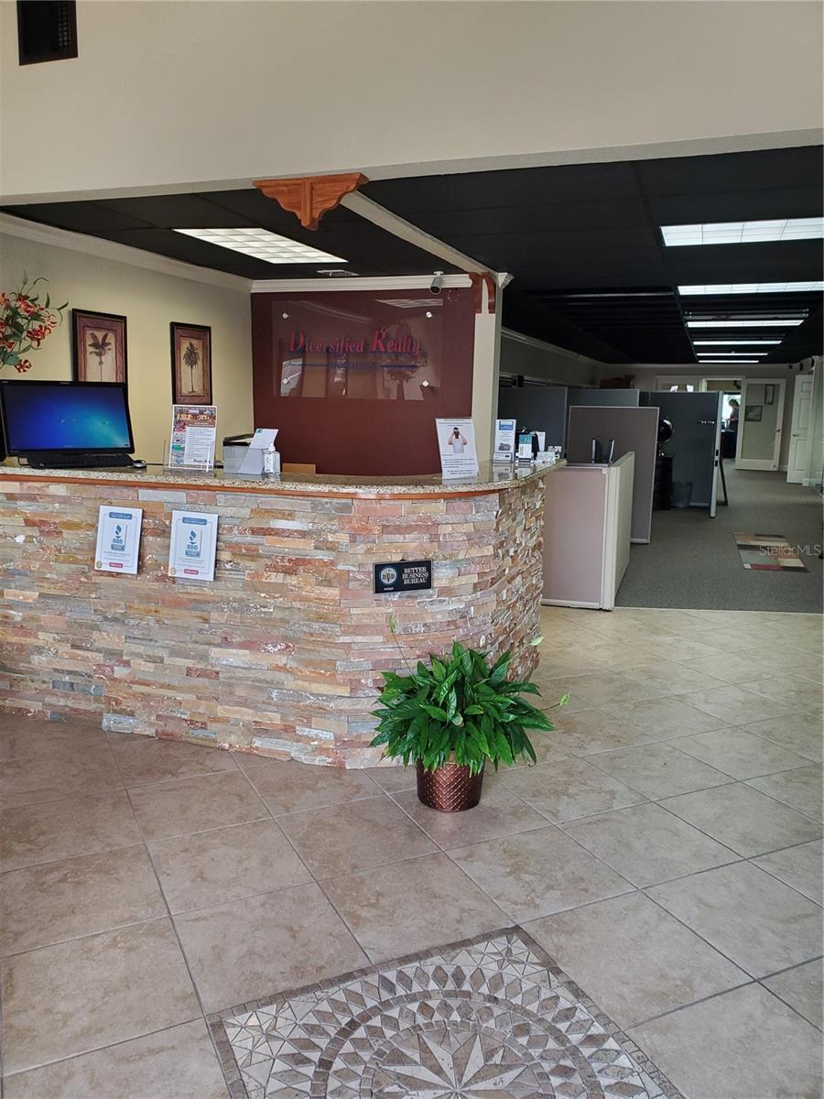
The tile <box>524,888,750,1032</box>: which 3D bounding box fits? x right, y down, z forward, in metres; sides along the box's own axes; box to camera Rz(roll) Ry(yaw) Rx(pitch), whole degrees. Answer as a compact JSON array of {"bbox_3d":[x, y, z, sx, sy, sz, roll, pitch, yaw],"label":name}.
[{"bbox_3d":[0.564,1.038,2.118,0.415,0.010,0.415,-4,11,-25],"label":"tile"}]

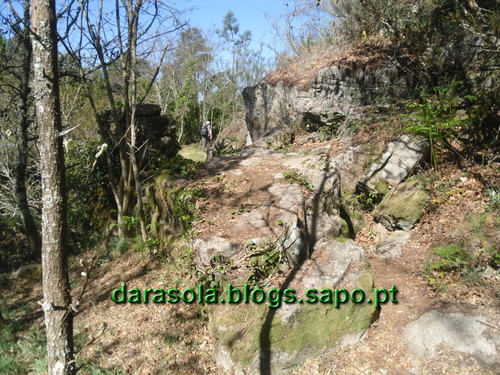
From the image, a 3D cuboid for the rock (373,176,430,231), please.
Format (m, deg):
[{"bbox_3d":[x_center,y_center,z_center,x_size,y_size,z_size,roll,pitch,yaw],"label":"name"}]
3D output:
[{"bbox_3d":[2.360,0.250,6.300,0.820,0.660,0.750,2,6,22],"label":"rock"}]

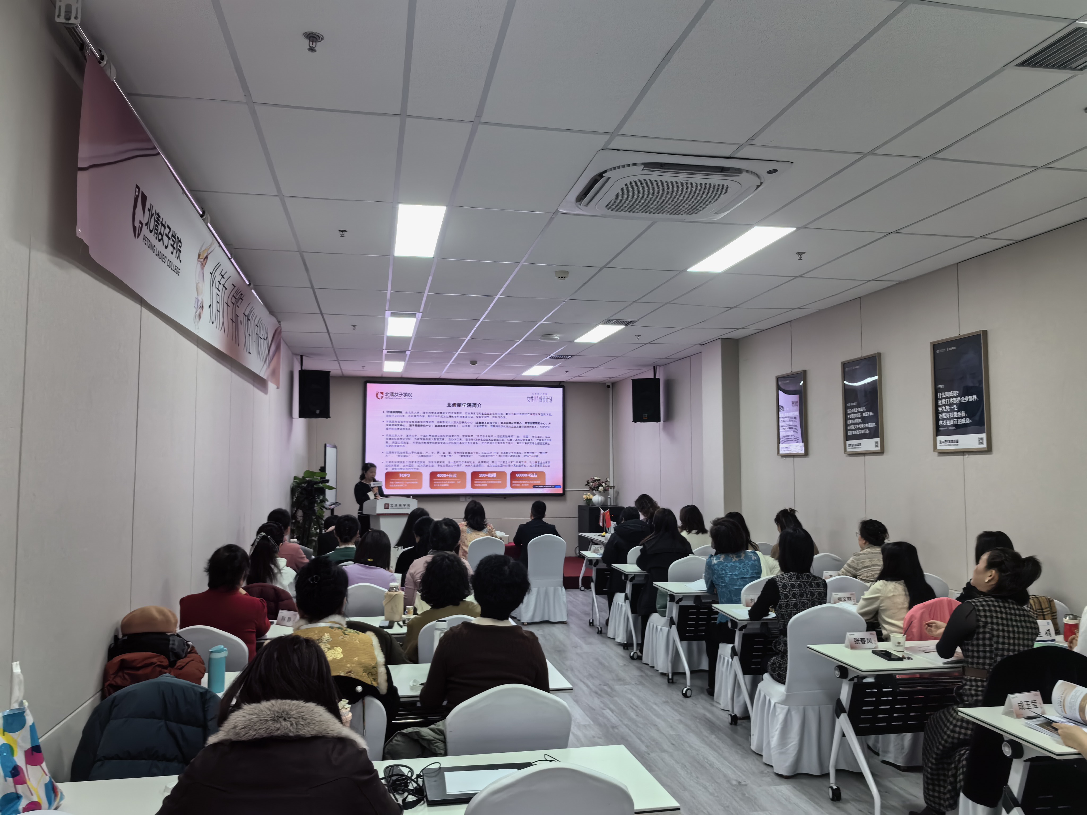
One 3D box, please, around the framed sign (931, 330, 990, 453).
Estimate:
[{"bbox_3d":[2.925,-0.094,5.965,0.028,0.812,0.565,1,-4,-11],"label":"framed sign"}]

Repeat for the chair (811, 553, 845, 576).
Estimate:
[{"bbox_3d":[2.305,1.703,7.336,0.450,0.920,0.540,1,-4,-11],"label":"chair"}]

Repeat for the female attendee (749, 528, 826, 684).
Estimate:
[{"bbox_3d":[1.397,1.346,4.943,0.500,1.290,0.640,1,-4,-11],"label":"female attendee"}]

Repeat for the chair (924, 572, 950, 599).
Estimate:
[{"bbox_3d":[2.545,1.600,6.031,0.440,0.900,0.520,1,-4,-13],"label":"chair"}]

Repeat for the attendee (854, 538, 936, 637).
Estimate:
[{"bbox_3d":[2.080,1.399,5.095,0.490,1.210,0.620,2,-5,-26],"label":"attendee"}]

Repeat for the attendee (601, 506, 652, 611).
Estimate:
[{"bbox_3d":[0.812,1.584,8.206,0.500,1.250,0.720,1,-4,-11],"label":"attendee"}]

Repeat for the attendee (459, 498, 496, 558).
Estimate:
[{"bbox_3d":[-0.720,1.602,8.943,0.450,1.260,0.720,1,-4,-16],"label":"attendee"}]

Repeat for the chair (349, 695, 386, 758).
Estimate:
[{"bbox_3d":[-0.773,1.399,2.958,0.470,0.900,0.530,1,-4,-11],"label":"chair"}]

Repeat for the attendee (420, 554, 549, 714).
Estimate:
[{"bbox_3d":[-0.230,1.218,3.242,0.490,1.290,0.700,1,-4,-11],"label":"attendee"}]

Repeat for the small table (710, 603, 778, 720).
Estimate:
[{"bbox_3d":[1.928,1.606,5.176,1.750,0.750,0.520,1,-4,-11],"label":"small table"}]

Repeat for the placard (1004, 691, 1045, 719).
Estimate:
[{"bbox_3d":[1.737,1.064,3.043,0.155,0.080,0.065,2,-4,-21],"label":"placard"}]

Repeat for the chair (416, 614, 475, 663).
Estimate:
[{"bbox_3d":[-0.442,1.464,4.284,0.440,0.900,0.520,1,-4,-11],"label":"chair"}]

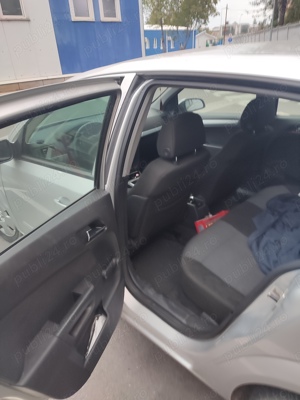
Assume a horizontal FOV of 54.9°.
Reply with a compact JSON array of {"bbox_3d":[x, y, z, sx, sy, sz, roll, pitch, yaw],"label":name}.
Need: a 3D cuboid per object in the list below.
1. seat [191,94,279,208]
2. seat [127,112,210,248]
[{"bbox_3d":[0.547,-0.375,2.220,0.510,0.890,0.730,-24,35,-33],"label":"seat"},{"bbox_3d":[0.012,-0.137,1.837,0.510,0.890,0.730,-24,35,-33],"label":"seat"}]

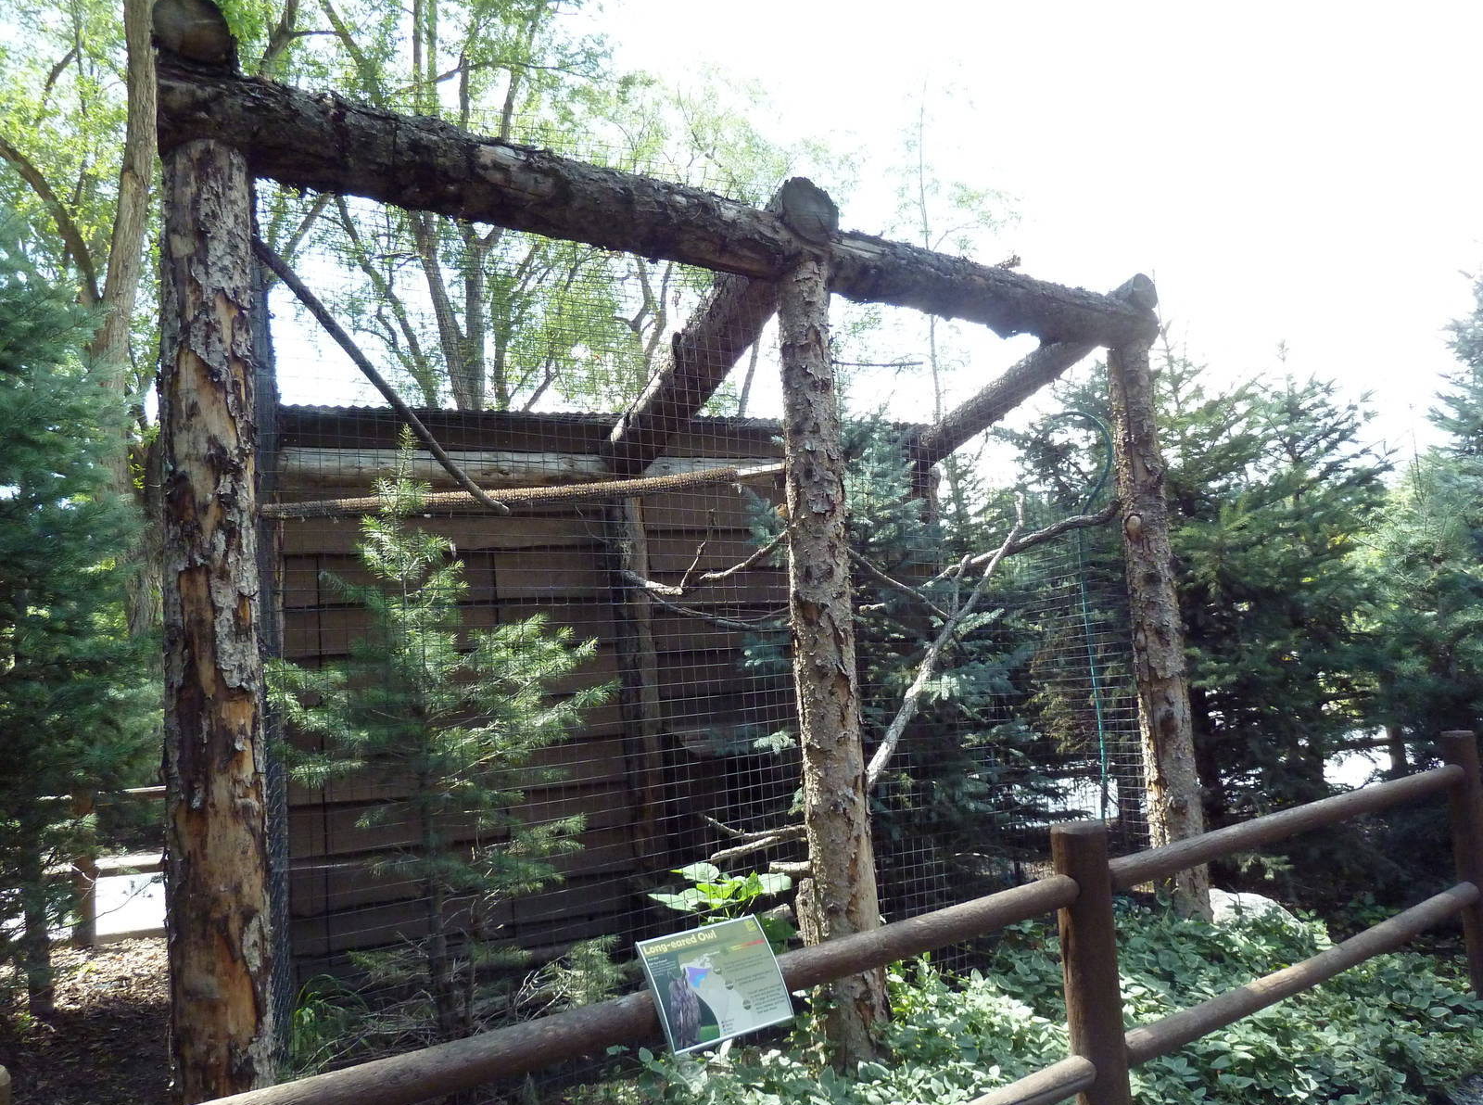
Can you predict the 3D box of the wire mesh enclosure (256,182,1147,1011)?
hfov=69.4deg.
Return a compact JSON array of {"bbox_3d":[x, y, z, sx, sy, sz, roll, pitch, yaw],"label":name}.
[{"bbox_3d":[-0.151,0.477,4.734,3.833,2.738,2.200,0,-7,-34],"label":"wire mesh enclosure"}]

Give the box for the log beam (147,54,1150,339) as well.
[{"bbox_3d":[0.227,-1.116,3.884,4.140,0.260,0.260,0,-7,-34],"label":"log beam"}]

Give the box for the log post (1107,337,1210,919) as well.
[{"bbox_3d":[1.856,0.307,4.764,0.230,2.606,0.230,1,-8,-34],"label":"log post"}]

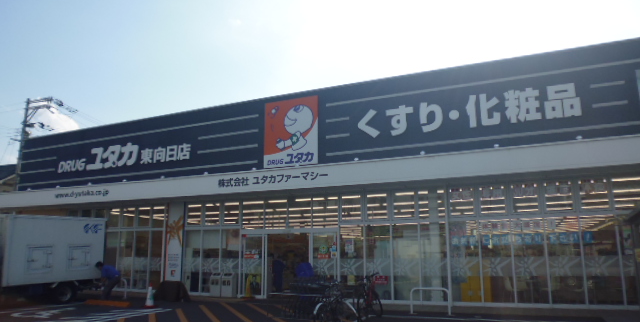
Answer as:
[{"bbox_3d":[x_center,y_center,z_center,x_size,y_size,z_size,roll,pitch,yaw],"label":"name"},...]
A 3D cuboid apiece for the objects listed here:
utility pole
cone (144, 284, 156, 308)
[{"bbox_3d":[-18.529,1.445,28.065,2.100,11.700,0.600,-3,-12,11],"label":"utility pole"},{"bbox_3d":[-4.906,3.881,12.917,0.380,0.690,0.380,-5,-13,23],"label":"cone"}]

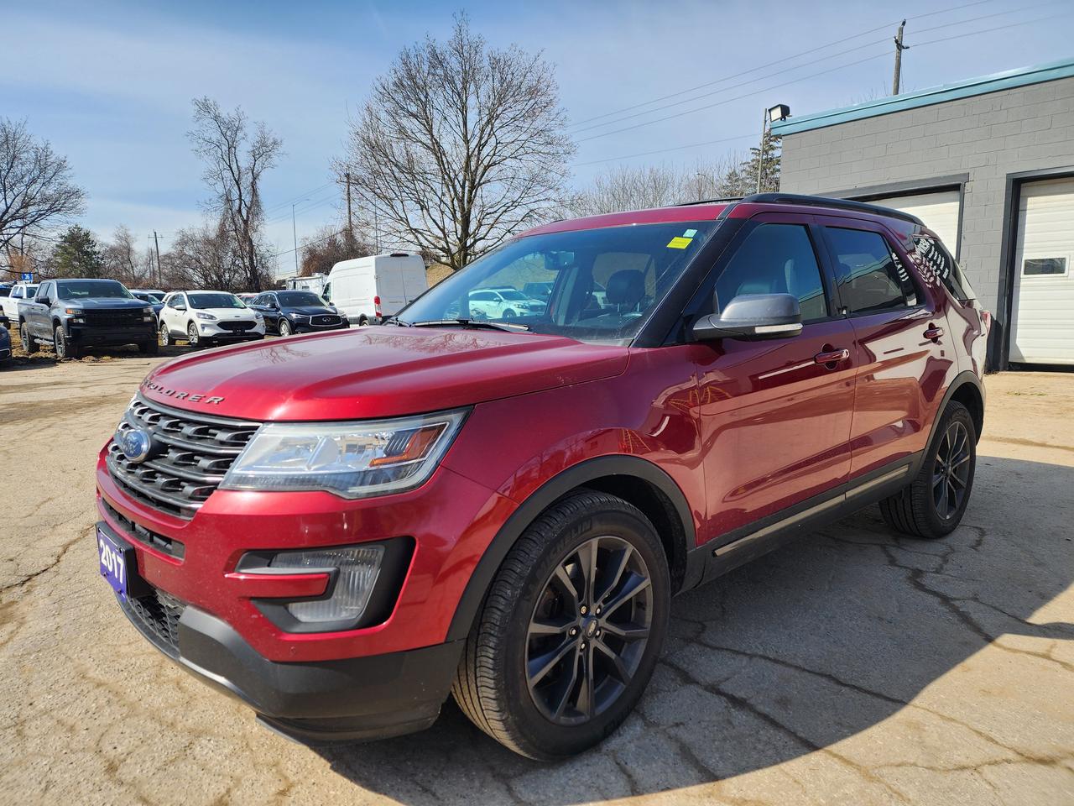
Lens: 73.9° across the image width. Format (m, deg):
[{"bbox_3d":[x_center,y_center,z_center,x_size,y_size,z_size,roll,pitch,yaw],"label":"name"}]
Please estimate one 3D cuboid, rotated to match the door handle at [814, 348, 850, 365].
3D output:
[{"bbox_3d":[1.157,-0.181,2.788,0.240,0.048,0.060,-7,10,-41],"label":"door handle"}]

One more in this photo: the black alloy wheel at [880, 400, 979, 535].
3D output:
[{"bbox_3d":[2.232,0.365,4.067,0.760,0.760,0.260,-8,10,-41],"label":"black alloy wheel"}]

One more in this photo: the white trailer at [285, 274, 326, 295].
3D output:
[{"bbox_3d":[-14.649,-7.002,47.796,2.350,2.900,5.700,-8,10,-44],"label":"white trailer"}]

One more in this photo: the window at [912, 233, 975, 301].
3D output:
[{"bbox_3d":[2.324,-0.758,4.038,0.900,0.350,0.100,-7,-1,-44],"label":"window"}]

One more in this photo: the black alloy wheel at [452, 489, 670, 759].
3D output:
[{"bbox_3d":[0.088,0.633,2.127,0.755,0.760,0.265,-8,11,-43],"label":"black alloy wheel"}]

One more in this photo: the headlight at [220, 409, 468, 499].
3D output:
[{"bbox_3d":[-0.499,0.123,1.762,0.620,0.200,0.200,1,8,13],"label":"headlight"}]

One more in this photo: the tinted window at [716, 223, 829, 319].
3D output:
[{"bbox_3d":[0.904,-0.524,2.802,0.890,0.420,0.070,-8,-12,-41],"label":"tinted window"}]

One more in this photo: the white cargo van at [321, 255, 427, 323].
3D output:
[{"bbox_3d":[-6.254,-3.820,26.256,2.060,2.680,5.980,-7,10,-37],"label":"white cargo van"}]

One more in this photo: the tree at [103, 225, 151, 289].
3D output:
[{"bbox_3d":[-37.334,-11.884,65.000,4.900,8.600,4.700,-5,9,-30],"label":"tree"}]

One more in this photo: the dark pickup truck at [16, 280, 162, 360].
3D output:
[{"bbox_3d":[-12.430,-2.322,19.566,5.870,1.960,2.060,7,11,44],"label":"dark pickup truck"}]

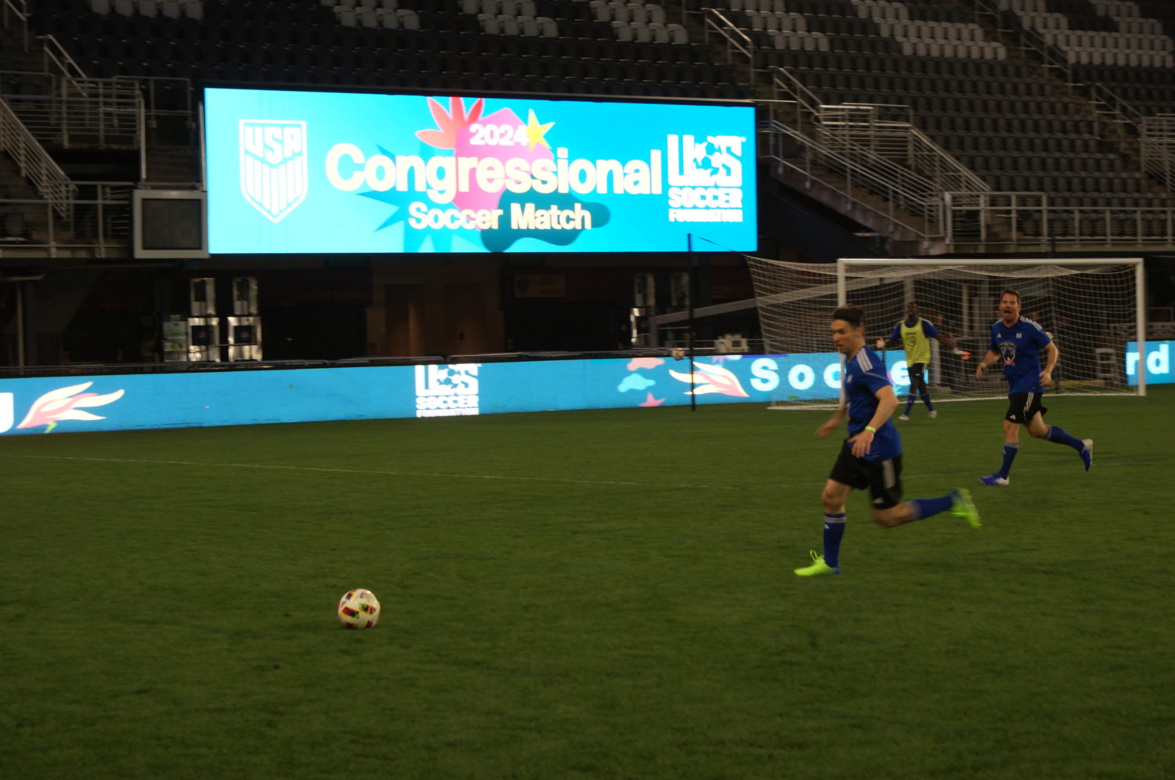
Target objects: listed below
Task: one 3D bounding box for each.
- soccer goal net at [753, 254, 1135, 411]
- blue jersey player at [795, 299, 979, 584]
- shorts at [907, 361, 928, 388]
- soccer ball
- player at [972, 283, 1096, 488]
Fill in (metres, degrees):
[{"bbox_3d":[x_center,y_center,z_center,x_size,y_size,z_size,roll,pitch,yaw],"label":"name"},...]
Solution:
[{"bbox_3d":[6.559,-1.062,52.981,7.560,2.550,2.500,-2,2,-37],"label":"soccer goal net"},{"bbox_3d":[1.909,0.310,18.665,1.120,1.700,0.650,-2,2,-22],"label":"blue jersey player"},{"bbox_3d":[5.068,-0.268,45.110,0.350,0.440,0.290,0,2,25],"label":"shorts"},{"bbox_3d":[-1.226,1.176,15.782,0.220,0.220,0.220,-1,1,0],"label":"soccer ball"},{"bbox_3d":[4.306,-0.032,28.210,1.050,1.820,0.750,-2,2,-42],"label":"player"}]

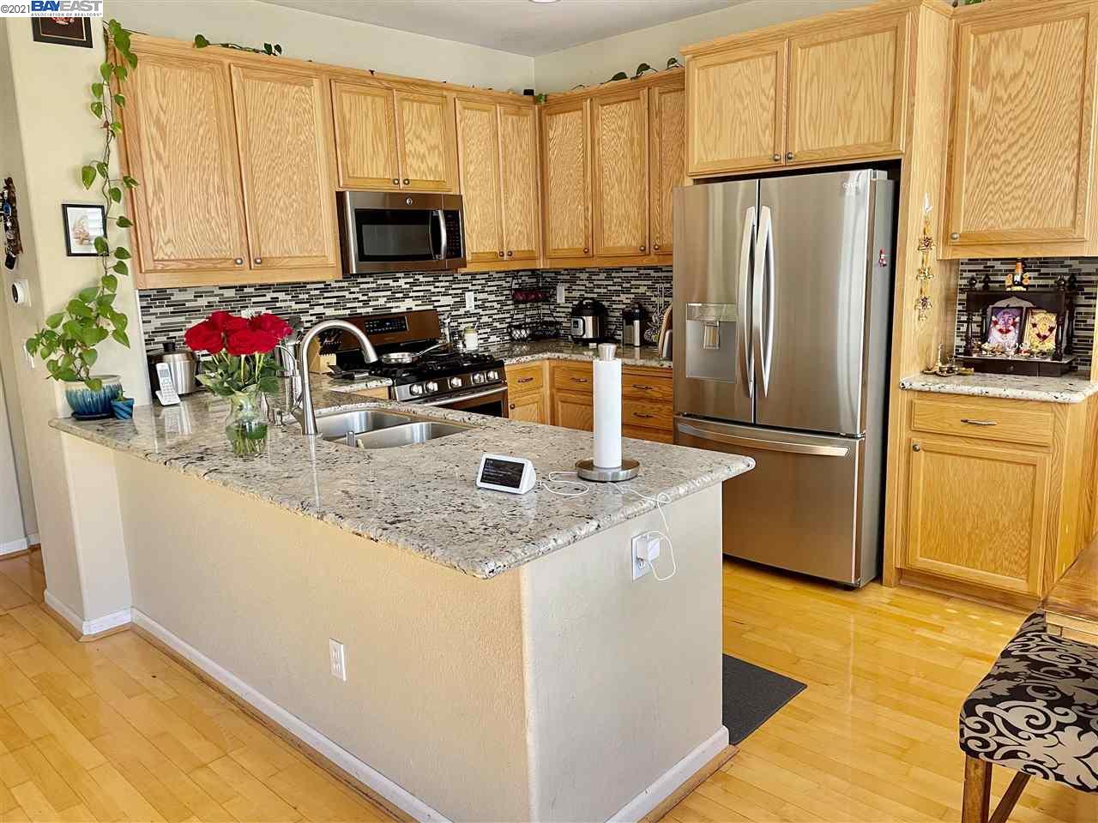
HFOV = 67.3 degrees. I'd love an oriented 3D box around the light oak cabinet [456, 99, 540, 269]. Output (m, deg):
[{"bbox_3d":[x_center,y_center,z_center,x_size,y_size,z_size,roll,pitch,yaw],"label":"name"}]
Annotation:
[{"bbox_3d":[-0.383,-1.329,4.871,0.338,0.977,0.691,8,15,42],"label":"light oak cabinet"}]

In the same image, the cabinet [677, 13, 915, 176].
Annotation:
[{"bbox_3d":[1.236,-1.394,3.788,1.048,0.578,0.620,8,15,42],"label":"cabinet"}]

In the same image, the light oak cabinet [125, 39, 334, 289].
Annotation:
[{"bbox_3d":[-1.468,-1.070,3.728,0.338,0.977,0.984,8,15,42],"label":"light oak cabinet"}]

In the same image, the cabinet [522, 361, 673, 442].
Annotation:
[{"bbox_3d":[0.552,0.134,4.770,0.950,0.876,0.640,8,15,42],"label":"cabinet"}]

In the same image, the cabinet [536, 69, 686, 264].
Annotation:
[{"bbox_3d":[0.495,-1.327,4.704,1.250,0.977,0.338,8,15,42],"label":"cabinet"}]

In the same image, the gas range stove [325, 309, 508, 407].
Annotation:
[{"bbox_3d":[-0.684,0.080,4.470,0.690,1.180,0.762,8,15,42],"label":"gas range stove"}]

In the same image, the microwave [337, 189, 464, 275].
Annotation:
[{"bbox_3d":[-0.844,-0.938,4.383,0.400,0.407,0.760,8,15,42],"label":"microwave"}]

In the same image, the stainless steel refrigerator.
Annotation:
[{"bbox_3d":[1.185,-0.176,3.896,0.908,1.775,0.830,8,15,42],"label":"stainless steel refrigerator"}]

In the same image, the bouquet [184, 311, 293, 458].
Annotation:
[{"bbox_3d":[-0.966,-0.090,2.590,0.310,0.421,0.280,-6,12,-20],"label":"bouquet"}]

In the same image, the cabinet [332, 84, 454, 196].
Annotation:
[{"bbox_3d":[-0.883,-1.416,4.312,0.338,0.560,0.760,8,15,42],"label":"cabinet"}]

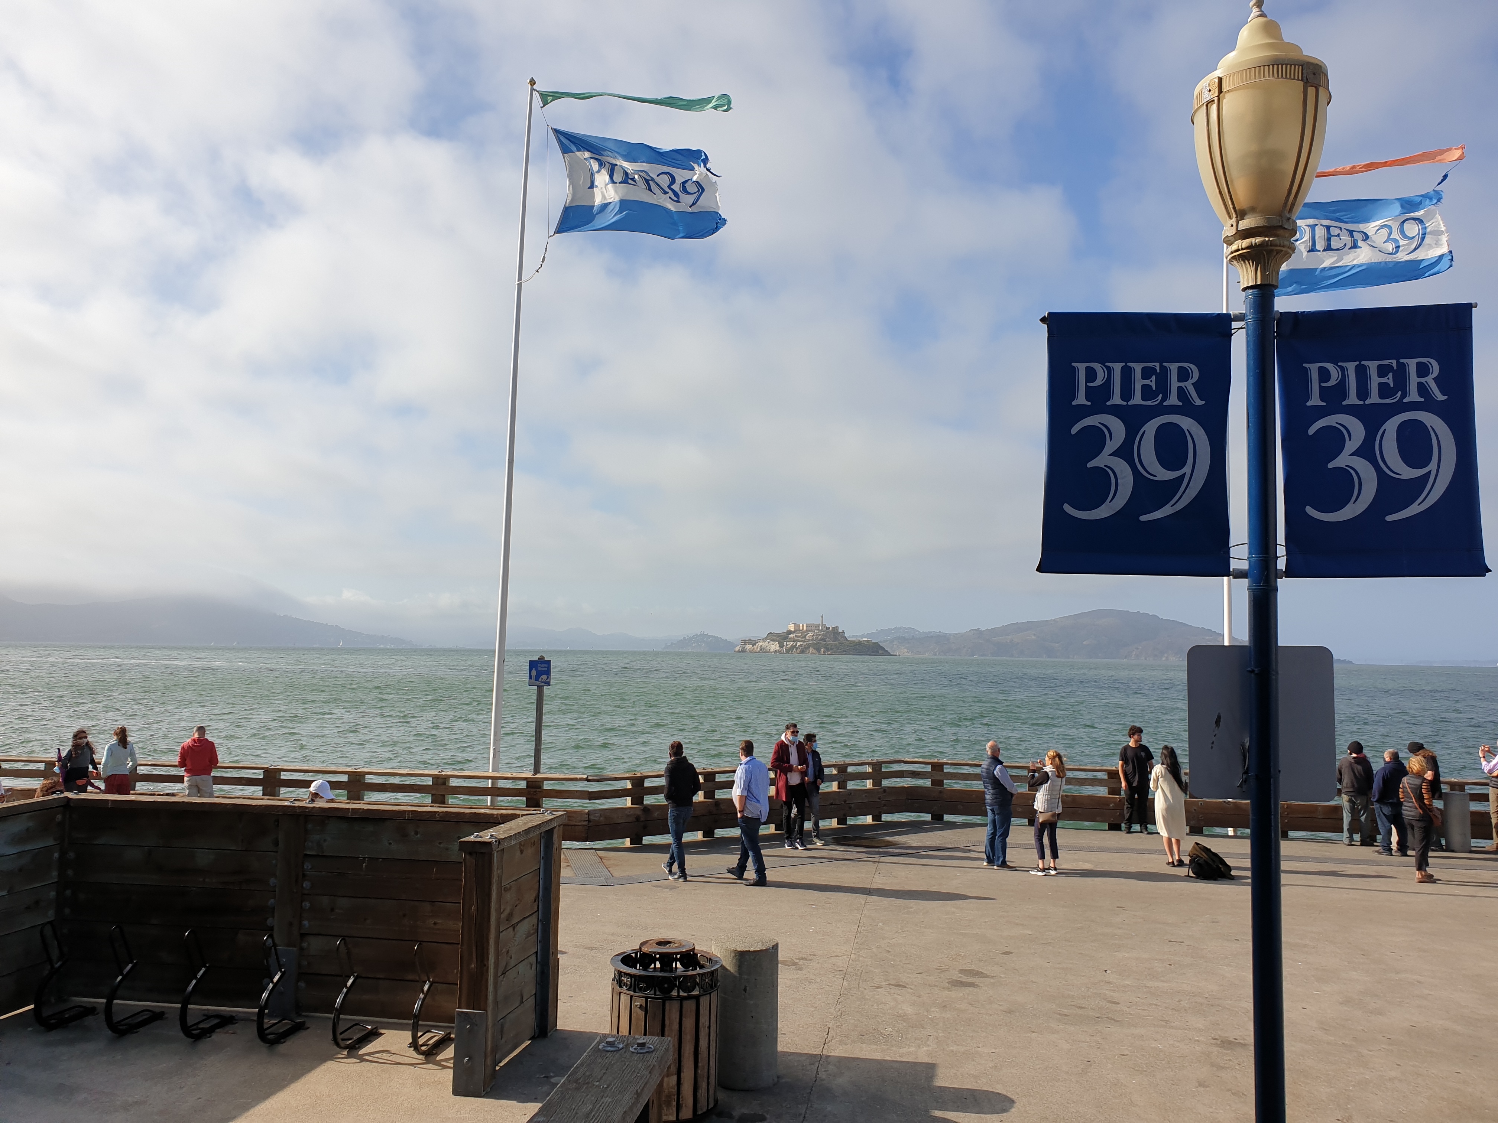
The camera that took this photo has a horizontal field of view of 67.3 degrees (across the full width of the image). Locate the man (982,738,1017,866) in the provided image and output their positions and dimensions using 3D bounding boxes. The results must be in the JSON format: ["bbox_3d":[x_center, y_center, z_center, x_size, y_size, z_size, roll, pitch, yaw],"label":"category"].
[{"bbox_3d":[3.506,3.382,15.785,0.370,1.708,0.480,5,-6,-40],"label":"man"}]

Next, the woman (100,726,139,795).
[{"bbox_3d":[-9.141,3.215,16.284,0.510,1.640,0.330,2,-5,-9],"label":"woman"}]

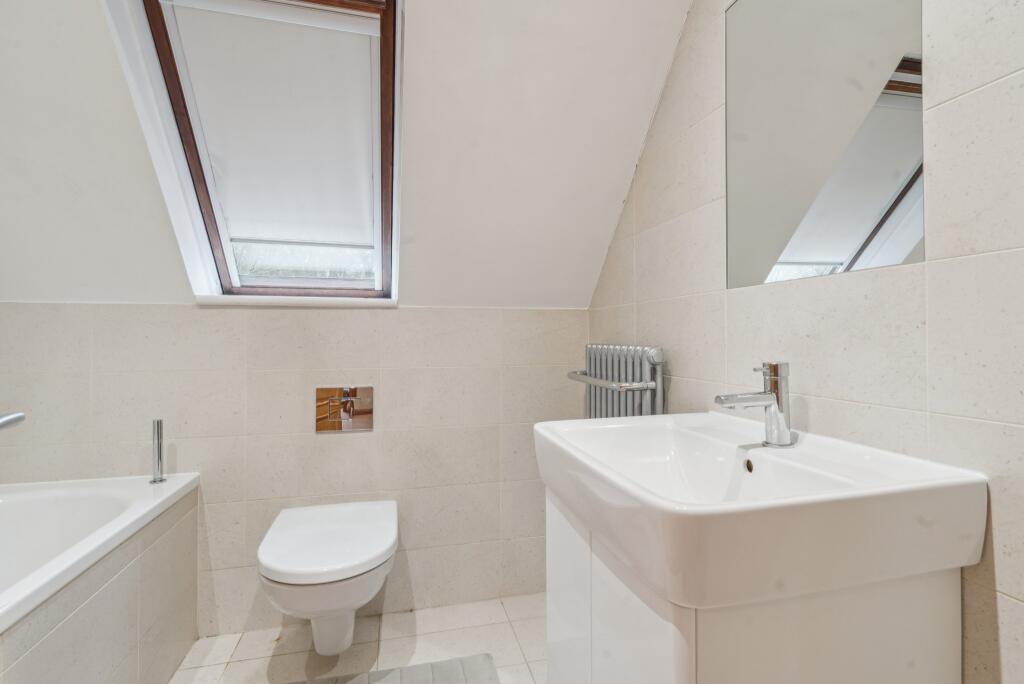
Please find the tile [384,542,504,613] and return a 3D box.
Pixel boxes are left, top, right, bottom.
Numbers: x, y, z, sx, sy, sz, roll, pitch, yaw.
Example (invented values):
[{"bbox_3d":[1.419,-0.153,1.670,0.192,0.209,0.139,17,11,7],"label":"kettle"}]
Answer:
[{"bbox_3d":[-0.258,0.874,1.705,0.443,0.222,0.010,0,0,-13],"label":"tile"}]

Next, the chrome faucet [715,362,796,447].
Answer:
[{"bbox_3d":[0.422,0.109,0.792,0.160,0.145,0.052,0,0,-14],"label":"chrome faucet"}]

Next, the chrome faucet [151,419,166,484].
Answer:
[{"bbox_3d":[-1.110,0.343,1.429,0.046,0.198,0.046,0,0,-14],"label":"chrome faucet"}]

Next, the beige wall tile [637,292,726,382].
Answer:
[{"bbox_3d":[0.457,-0.012,1.275,0.010,0.222,0.416,0,0,-15],"label":"beige wall tile"}]

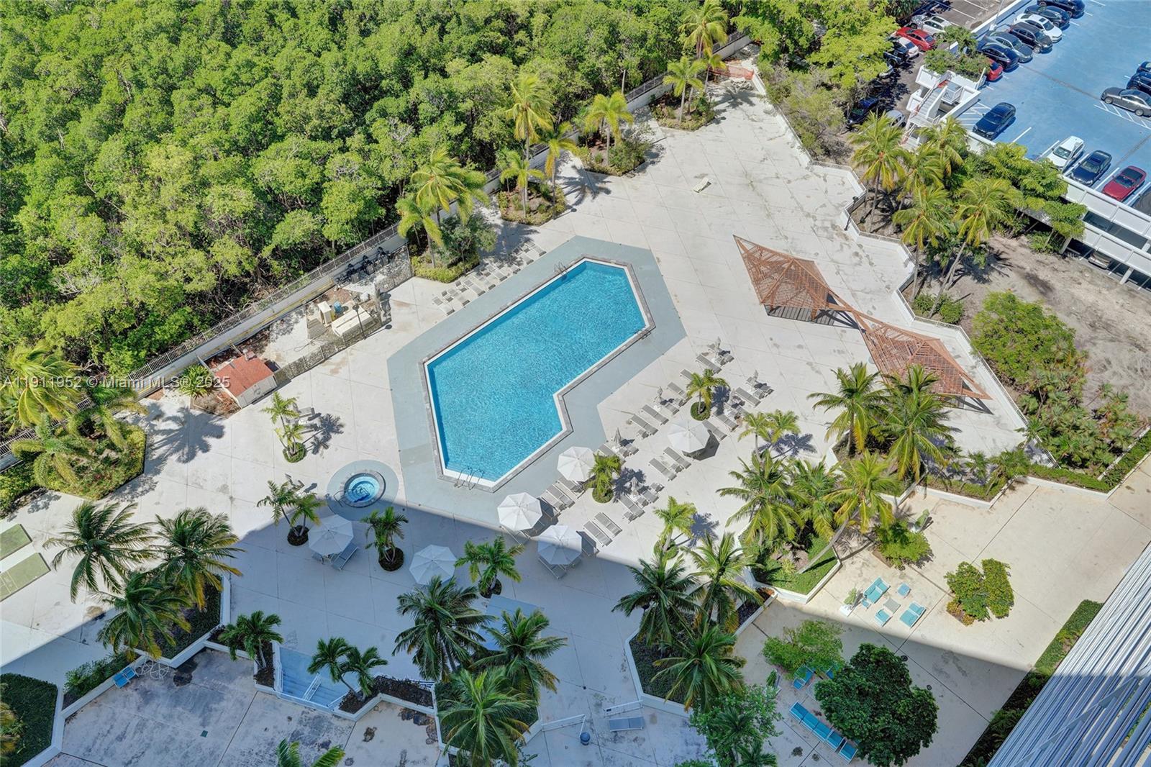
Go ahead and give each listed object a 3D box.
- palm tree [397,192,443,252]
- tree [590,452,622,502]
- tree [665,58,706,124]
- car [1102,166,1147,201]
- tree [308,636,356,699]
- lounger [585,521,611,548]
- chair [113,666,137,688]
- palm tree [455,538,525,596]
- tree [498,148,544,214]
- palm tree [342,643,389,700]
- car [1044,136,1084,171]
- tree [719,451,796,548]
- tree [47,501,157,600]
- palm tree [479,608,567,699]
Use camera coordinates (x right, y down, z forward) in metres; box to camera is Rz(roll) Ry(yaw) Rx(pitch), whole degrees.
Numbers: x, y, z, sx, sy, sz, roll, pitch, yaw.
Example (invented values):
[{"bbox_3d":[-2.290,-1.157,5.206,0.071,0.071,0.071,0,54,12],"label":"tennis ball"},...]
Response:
[{"bbox_3d":[-12.764,-12.238,75.805,3.900,6.800,4.000,0,51,0],"label":"palm tree"},{"bbox_3d":[1.964,6.443,58.585,2.100,4.300,2.100,-2,51,0],"label":"tree"},{"bbox_3d":[10.286,-27.148,84.743,4.000,6.060,4.000,-1,51,0],"label":"tree"},{"bbox_3d":[47.293,-17.311,76.772,4.520,1.430,1.810,-36,59,-25],"label":"car"},{"bbox_3d":[-14.023,17.172,52.944,2.600,6.000,2.600,0,51,0],"label":"tree"},{"bbox_3d":[1.468,9.777,57.946,1.950,0.420,0.680,38,60,26],"label":"lounger"},{"bbox_3d":[-27.025,17.601,53.682,1.100,0.820,0.880,-37,59,-25],"label":"chair"},{"bbox_3d":[-5.031,11.474,54.630,3.900,4.500,3.000,-2,51,0],"label":"palm tree"},{"bbox_3d":[-4.619,-16.800,76.814,3.900,5.710,3.900,-1,51,0],"label":"tree"},{"bbox_3d":[-11.869,16.712,50.708,2.600,4.100,2.600,0,51,0],"label":"palm tree"},{"bbox_3d":[42.953,-20.104,78.506,4.450,1.560,1.830,-36,60,-25],"label":"car"},{"bbox_3d":[11.179,8.103,54.452,4.500,7.500,4.600,0,51,0],"label":"tree"},{"bbox_3d":[-28.314,11.475,55.633,6.300,8.600,6.200,0,51,0],"label":"tree"},{"bbox_3d":[-2.720,15.797,48.882,4.600,7.800,4.500,-2,51,0],"label":"palm tree"}]

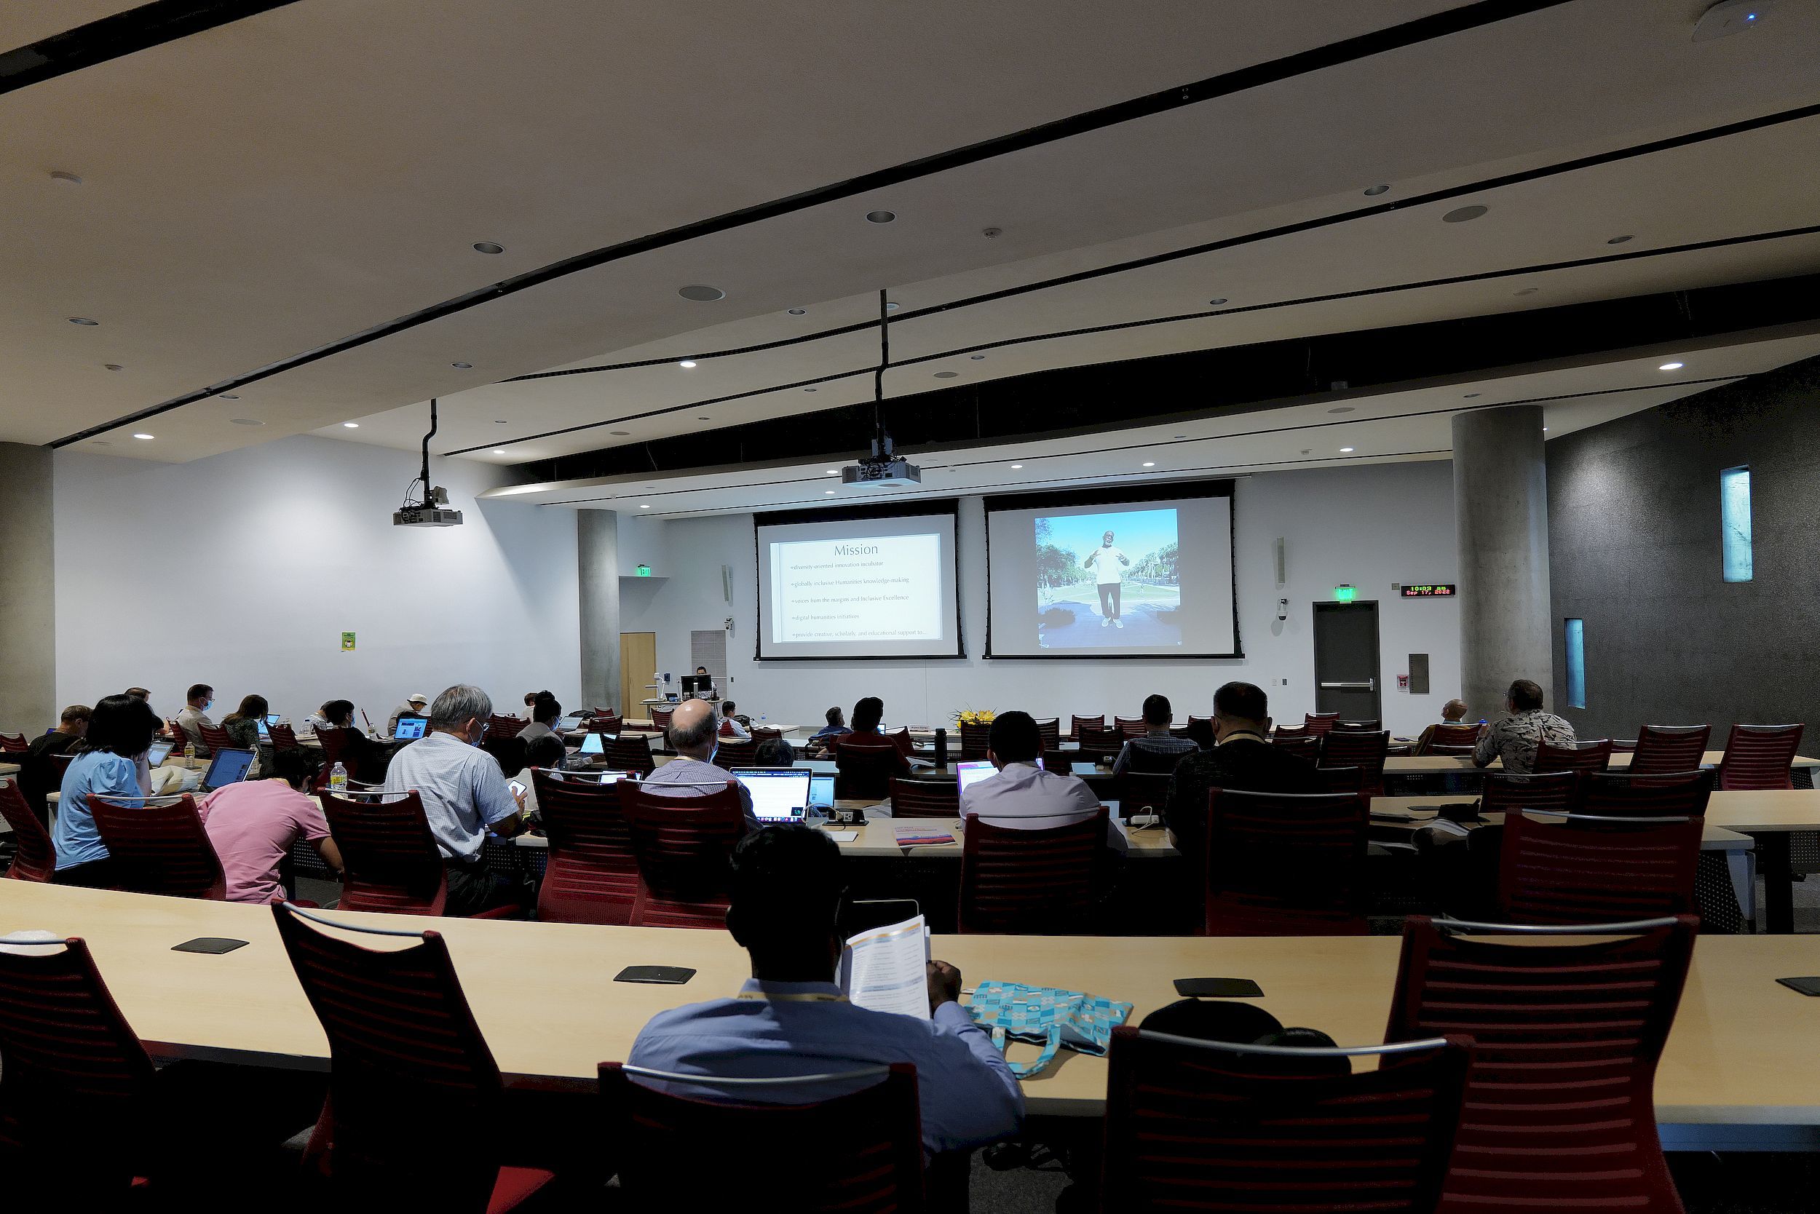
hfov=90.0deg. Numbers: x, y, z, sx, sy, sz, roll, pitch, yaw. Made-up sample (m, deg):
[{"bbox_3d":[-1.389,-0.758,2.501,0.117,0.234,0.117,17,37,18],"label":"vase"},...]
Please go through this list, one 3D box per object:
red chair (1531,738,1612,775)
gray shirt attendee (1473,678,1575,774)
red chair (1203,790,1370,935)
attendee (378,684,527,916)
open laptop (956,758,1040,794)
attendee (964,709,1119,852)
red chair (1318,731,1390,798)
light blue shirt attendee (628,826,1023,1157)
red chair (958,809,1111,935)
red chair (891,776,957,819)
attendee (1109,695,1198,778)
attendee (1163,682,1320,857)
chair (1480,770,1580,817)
[{"bbox_3d":[4.037,1.290,5.754,0.540,0.970,0.580,-1,-1,0],"label":"red chair"},{"bbox_3d":[3.976,1.139,5.921,0.560,1.344,0.750,-1,-1,-8],"label":"gray shirt attendee"},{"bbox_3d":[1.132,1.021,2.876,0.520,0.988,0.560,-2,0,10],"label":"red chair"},{"bbox_3d":[-1.657,0.933,3.300,0.560,1.317,0.720,-2,-1,25],"label":"attendee"},{"bbox_3d":[0.333,0.697,3.359,0.345,0.235,0.290,-1,-1,2],"label":"open laptop"},{"bbox_3d":[0.422,0.929,3.020,0.520,1.210,0.780,-1,-1,2],"label":"attendee"},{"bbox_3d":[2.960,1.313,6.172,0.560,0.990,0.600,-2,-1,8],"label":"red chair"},{"bbox_3d":[-0.119,0.949,1.600,0.580,1.176,0.680,-2,0,6],"label":"light blue shirt attendee"},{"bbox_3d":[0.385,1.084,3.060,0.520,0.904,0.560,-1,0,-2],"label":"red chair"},{"bbox_3d":[0.187,1.274,4.448,0.540,0.970,0.580,-1,-1,12],"label":"red chair"},{"bbox_3d":[1.605,1.206,5.839,0.540,1.298,0.750,-2,-1,13],"label":"attendee"},{"bbox_3d":[1.067,0.872,2.920,0.540,1.290,0.760,-1,-1,6],"label":"attendee"},{"bbox_3d":[2.698,1.200,4.204,0.540,0.970,0.580,-1,-1,-3],"label":"chair"}]

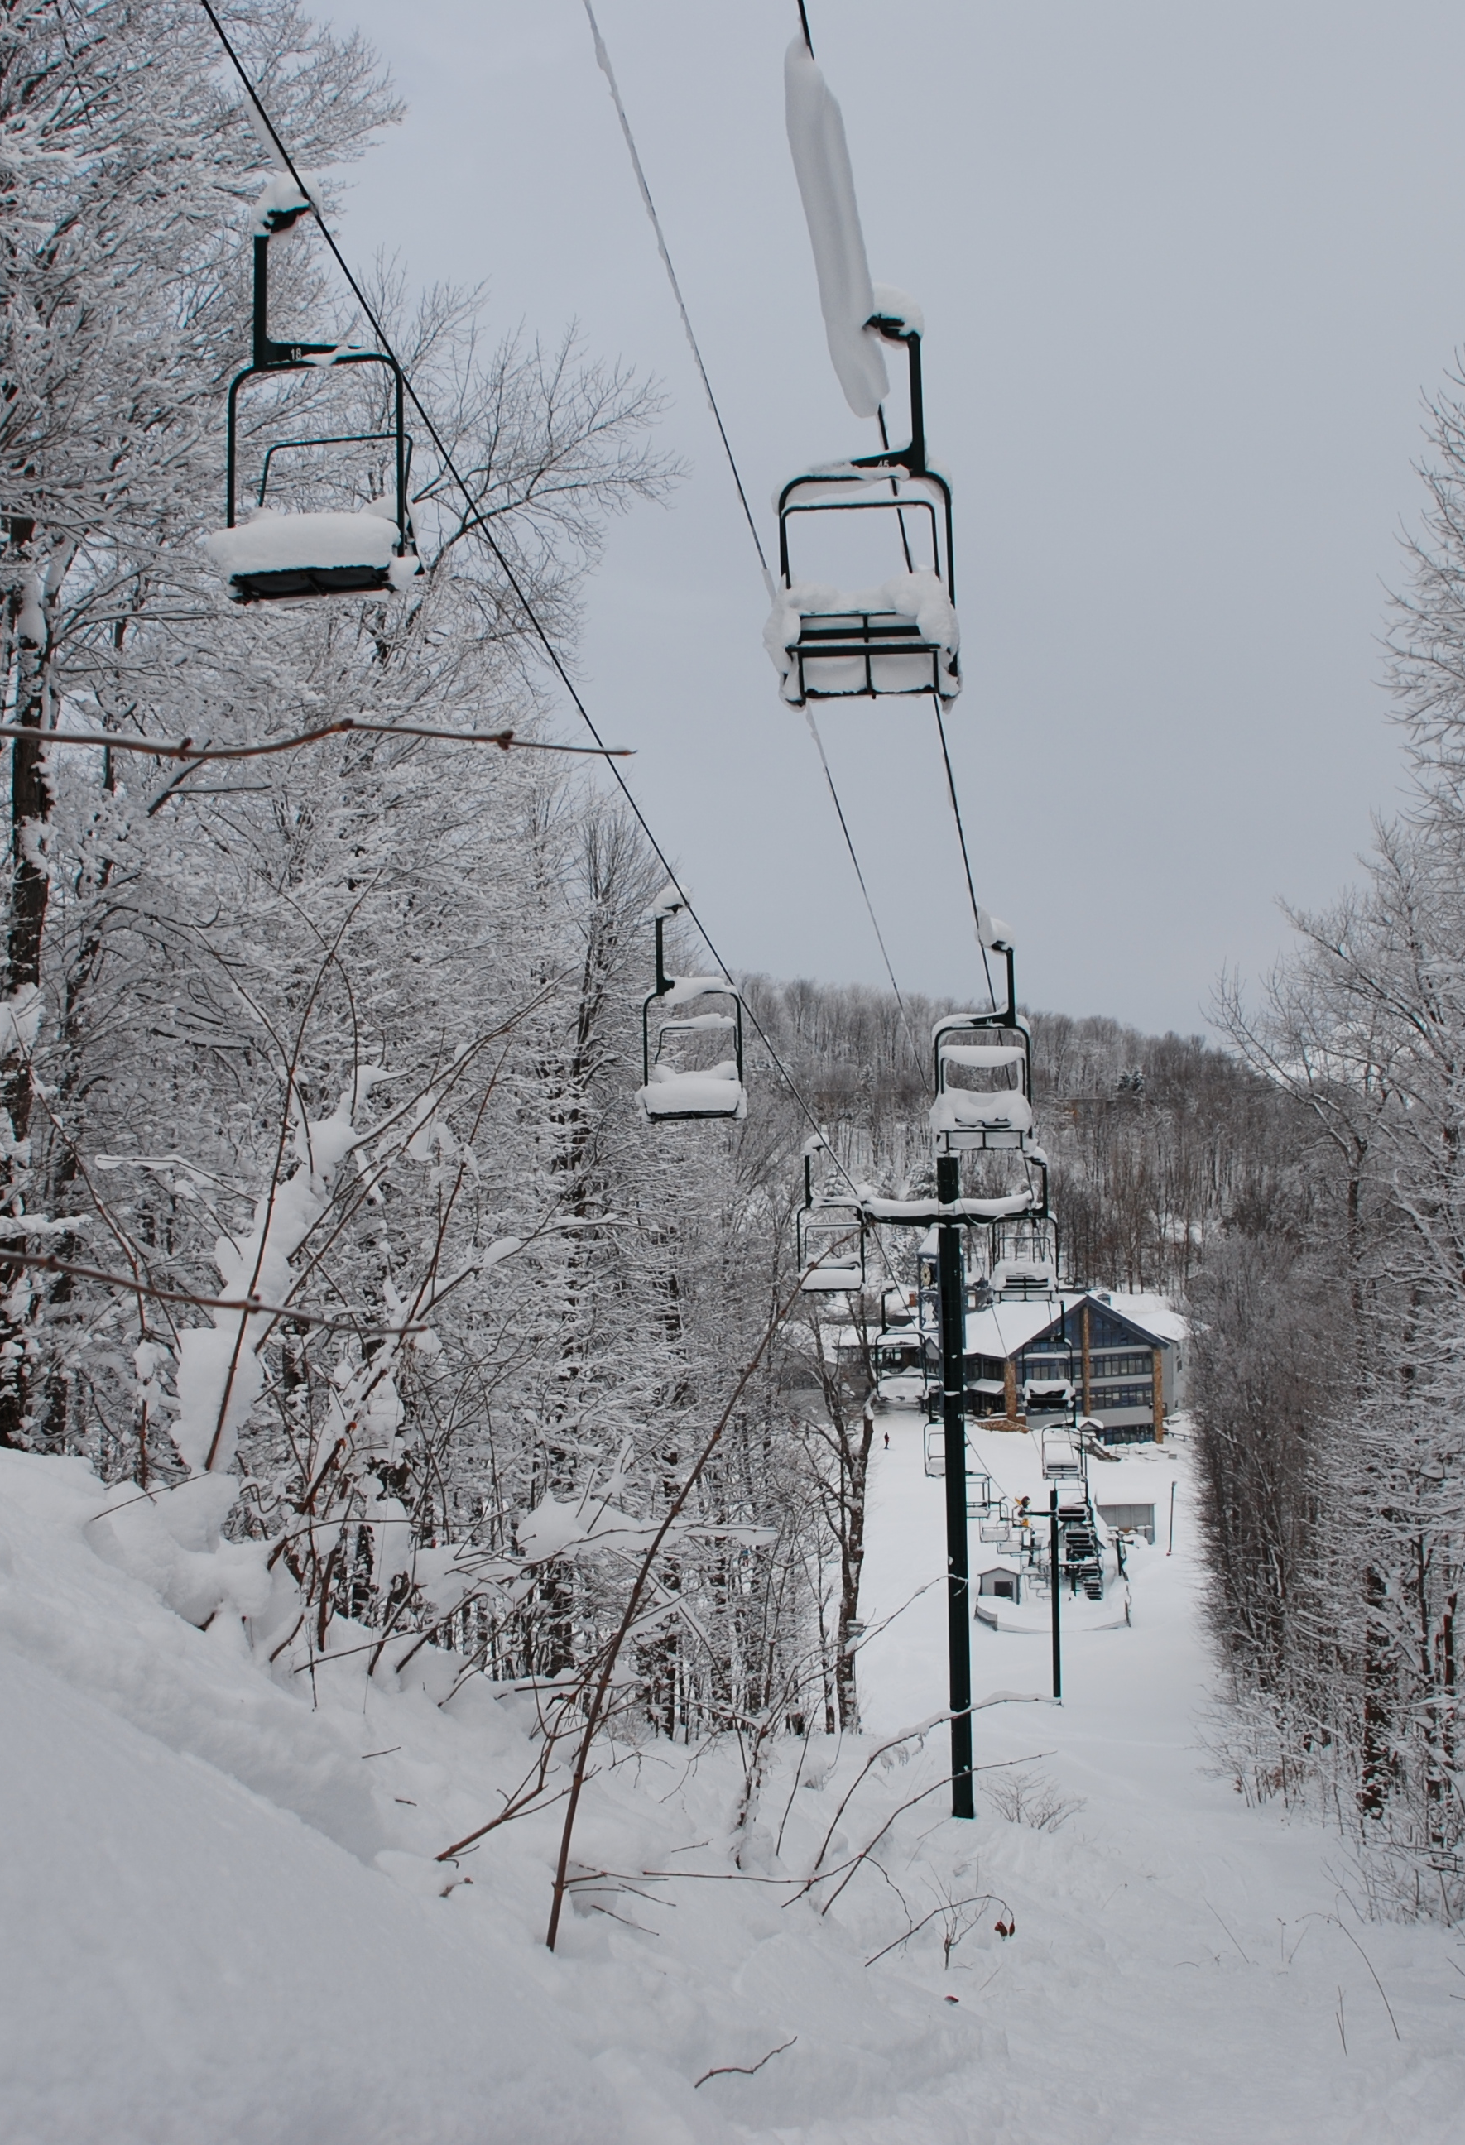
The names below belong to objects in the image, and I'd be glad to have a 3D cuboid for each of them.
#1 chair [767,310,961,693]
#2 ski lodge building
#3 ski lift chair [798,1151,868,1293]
[{"bbox_3d":[0.865,-3.666,15.800,1.200,2.550,0.800,-1,-2,10],"label":"chair"},{"bbox_3d":[37.805,32.361,268.000,22.000,15.800,19.000,-1,-2,-10],"label":"ski lodge building"},{"bbox_3d":[1.730,2.589,42.000,1.200,2.550,0.800,-1,-2,10],"label":"ski lift chair"}]

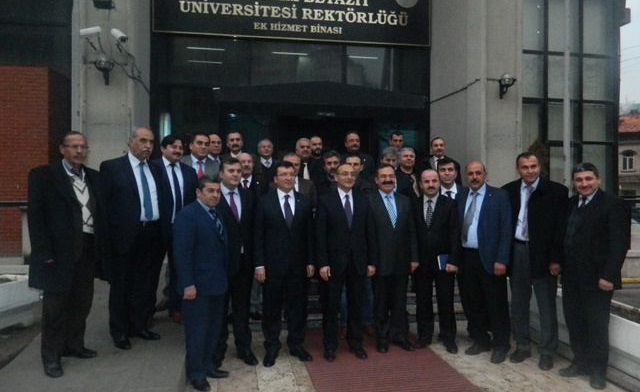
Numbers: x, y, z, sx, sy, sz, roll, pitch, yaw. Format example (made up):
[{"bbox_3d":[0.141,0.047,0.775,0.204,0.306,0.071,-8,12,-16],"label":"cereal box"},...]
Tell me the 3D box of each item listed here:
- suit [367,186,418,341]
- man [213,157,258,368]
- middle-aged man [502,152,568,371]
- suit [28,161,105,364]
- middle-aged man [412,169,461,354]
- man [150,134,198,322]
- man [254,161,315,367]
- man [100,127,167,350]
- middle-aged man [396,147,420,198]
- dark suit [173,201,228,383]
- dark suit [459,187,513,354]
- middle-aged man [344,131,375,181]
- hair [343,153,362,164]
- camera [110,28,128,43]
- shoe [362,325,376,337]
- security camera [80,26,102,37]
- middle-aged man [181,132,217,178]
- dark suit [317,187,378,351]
[{"bbox_3d":[0.692,0.665,4.350,0.500,1.430,0.300,1,1,8],"label":"suit"},{"bbox_3d":[-0.736,0.564,3.980,0.510,1.770,0.330,0,2,-28],"label":"man"},{"bbox_3d":[1.888,0.538,4.069,0.570,1.830,0.380,1,2,27],"label":"middle-aged man"},{"bbox_3d":[-1.881,0.493,3.430,0.330,1.480,0.530,2,2,40],"label":"suit"},{"bbox_3d":[1.078,0.590,4.330,0.510,1.700,0.330,1,1,20],"label":"middle-aged man"},{"bbox_3d":[-1.366,0.305,4.340,0.510,1.720,0.330,-1,2,-33],"label":"man"},{"bbox_3d":[-0.313,0.577,4.070,0.540,1.750,0.330,0,2,-12],"label":"man"},{"bbox_3d":[-1.514,0.323,3.750,0.550,1.770,0.340,0,1,-38],"label":"man"},{"bbox_3d":[1.053,0.315,5.500,0.510,1.720,0.320,0,1,0],"label":"middle-aged man"},{"bbox_3d":[-0.931,0.730,3.600,0.500,1.400,0.310,0,1,-42],"label":"dark suit"},{"bbox_3d":[1.504,0.649,4.222,0.520,1.500,0.360,1,2,30],"label":"dark suit"},{"bbox_3d":[0.438,0.062,5.705,0.520,1.740,0.340,0,2,-3],"label":"middle-aged man"},{"bbox_3d":[0.358,-0.375,4.870,0.170,0.135,0.200,1,1,4],"label":"hair"},{"bbox_3d":[-2.572,-2.055,5.900,0.280,0.095,0.095,33,21,33],"label":"camera"},{"bbox_3d":[0.517,1.365,4.800,0.110,0.110,0.290,0,1,-20],"label":"shoe"},{"bbox_3d":[-2.930,-2.100,5.900,0.280,0.095,0.095,-12,4,-10],"label":"security camera"},{"bbox_3d":[-1.257,0.222,4.780,0.510,1.720,0.320,0,2,-25],"label":"middle-aged man"},{"bbox_3d":[0.232,0.677,4.200,0.540,1.450,0.300,0,1,-5],"label":"dark suit"}]

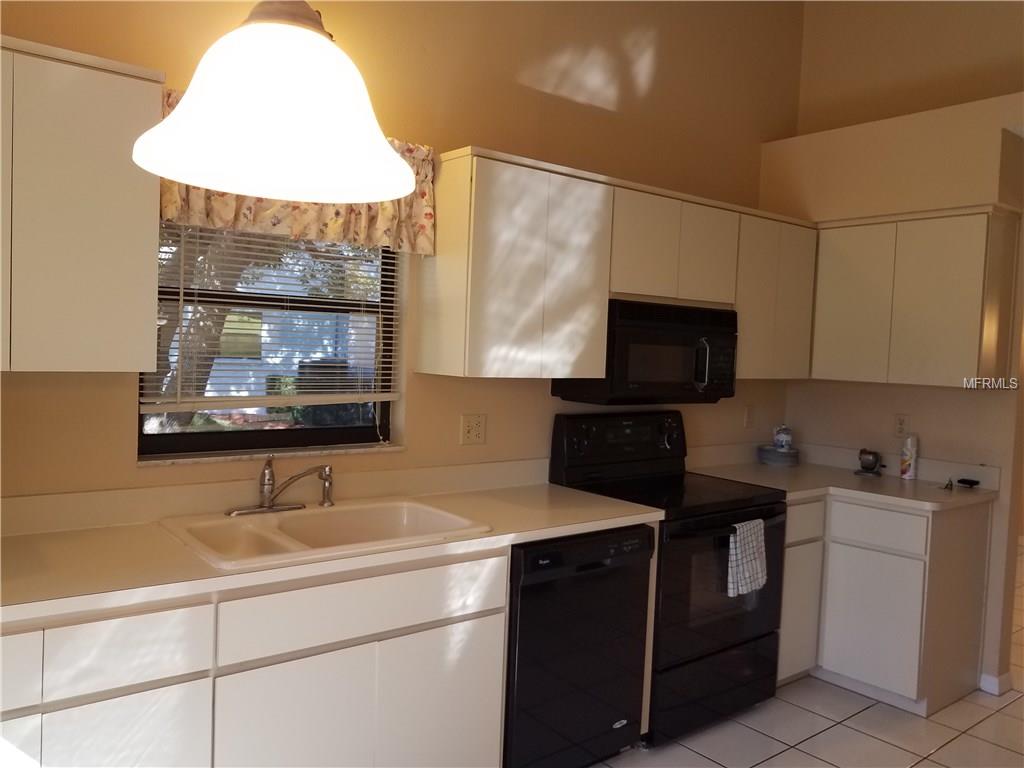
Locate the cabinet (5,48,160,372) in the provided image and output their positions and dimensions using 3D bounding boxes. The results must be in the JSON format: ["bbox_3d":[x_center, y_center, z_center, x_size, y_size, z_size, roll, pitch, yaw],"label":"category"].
[{"bbox_3d":[-1.117,-0.401,1.977,0.315,0.728,0.335,0,3,-37],"label":"cabinet"}]

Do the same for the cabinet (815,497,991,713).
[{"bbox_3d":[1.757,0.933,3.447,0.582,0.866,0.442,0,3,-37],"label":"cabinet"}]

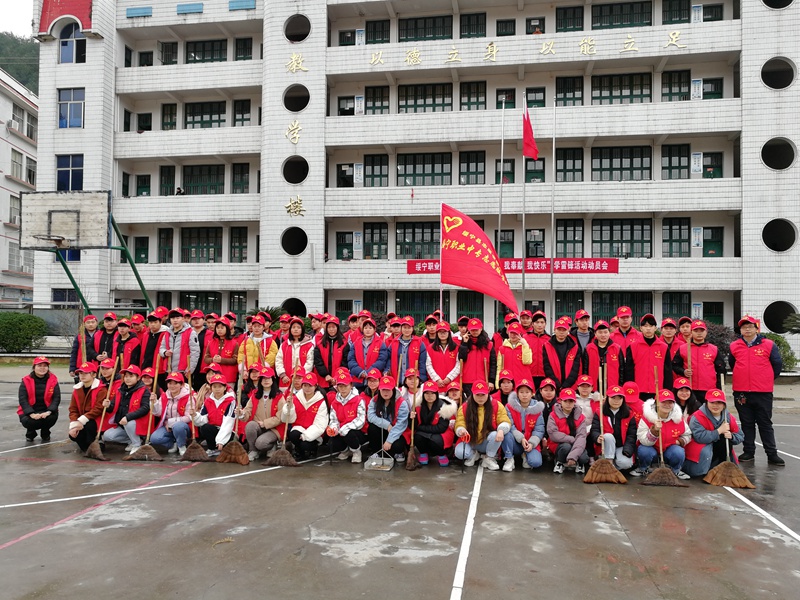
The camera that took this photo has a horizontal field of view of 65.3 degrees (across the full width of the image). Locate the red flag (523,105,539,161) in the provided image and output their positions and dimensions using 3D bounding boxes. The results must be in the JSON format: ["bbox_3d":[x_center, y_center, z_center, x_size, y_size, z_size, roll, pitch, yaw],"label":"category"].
[{"bbox_3d":[4.601,-5.905,22.000,0.550,1.920,0.320,0,-3,10],"label":"red flag"}]

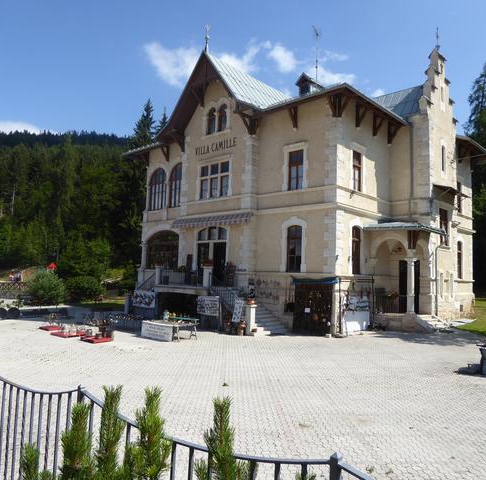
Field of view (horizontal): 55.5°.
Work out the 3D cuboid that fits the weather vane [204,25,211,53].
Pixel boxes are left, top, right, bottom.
[{"bbox_3d":[-2.206,-12.432,28.435,0.485,1.667,0.353,-3,-7,42],"label":"weather vane"}]

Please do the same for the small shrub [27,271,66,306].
[{"bbox_3d":[-16.875,4.165,39.693,3.232,2.979,3.131,1,-5,0],"label":"small shrub"}]

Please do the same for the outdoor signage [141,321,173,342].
[{"bbox_3d":[-3.736,3.948,19.990,2.171,0.667,0.061,-3,-7,45],"label":"outdoor signage"}]

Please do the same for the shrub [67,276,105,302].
[{"bbox_3d":[-14.799,4.651,43.430,3.737,2.474,3.232,1,-5,0],"label":"shrub"}]

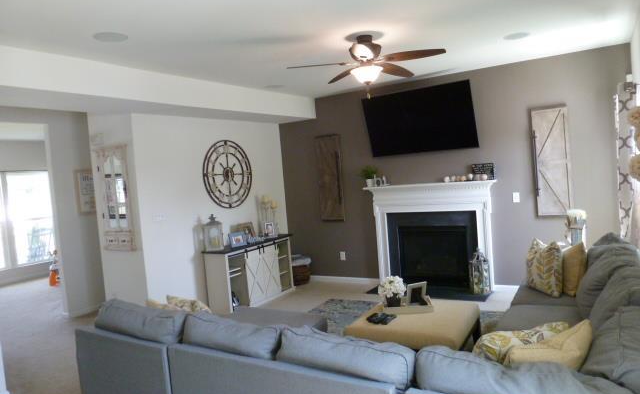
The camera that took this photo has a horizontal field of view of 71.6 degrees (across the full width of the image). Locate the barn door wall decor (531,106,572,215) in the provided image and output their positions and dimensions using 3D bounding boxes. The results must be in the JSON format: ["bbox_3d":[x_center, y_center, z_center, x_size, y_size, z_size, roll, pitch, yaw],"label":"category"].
[{"bbox_3d":[2.631,-0.395,5.027,0.378,1.240,0.050,-2,4,32],"label":"barn door wall decor"}]

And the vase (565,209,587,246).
[{"bbox_3d":[2.627,0.333,4.557,0.215,0.415,0.215,-2,4,33],"label":"vase"}]

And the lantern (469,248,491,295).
[{"bbox_3d":[1.948,0.901,5.401,0.192,0.539,0.186,-5,3,-1],"label":"lantern"}]

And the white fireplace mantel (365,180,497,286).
[{"bbox_3d":[1.428,0.533,5.781,1.698,1.399,0.222,-2,4,32],"label":"white fireplace mantel"}]

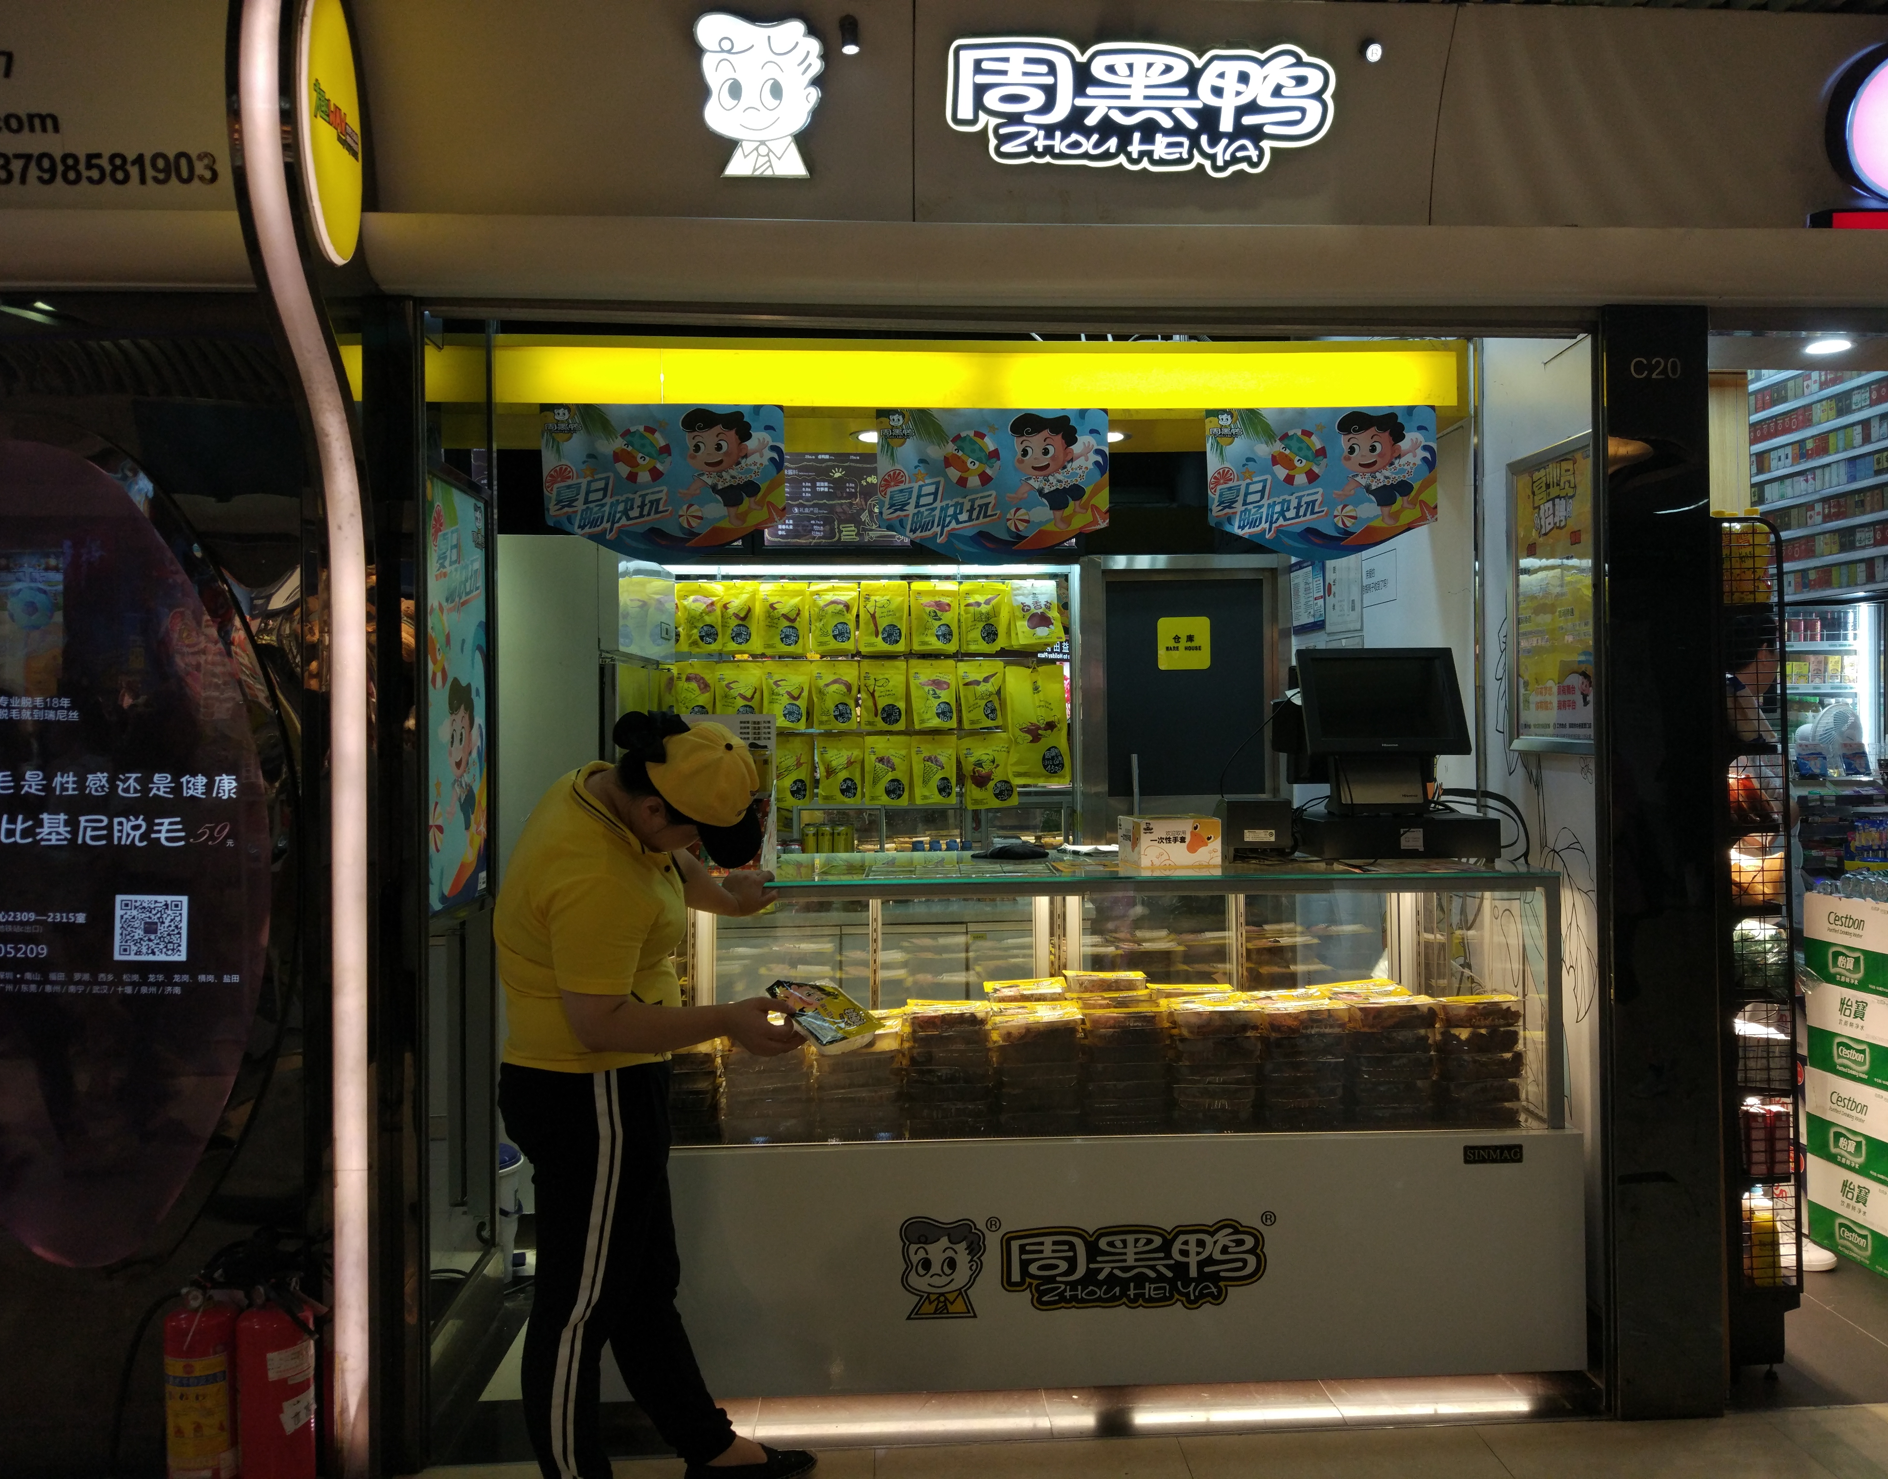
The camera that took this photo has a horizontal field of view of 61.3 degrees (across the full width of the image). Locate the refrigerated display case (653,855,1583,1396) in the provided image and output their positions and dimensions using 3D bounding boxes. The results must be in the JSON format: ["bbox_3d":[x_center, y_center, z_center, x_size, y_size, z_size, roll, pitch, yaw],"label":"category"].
[{"bbox_3d":[0.297,0.833,3.804,2.100,1.055,0.880,-1,0,-3],"label":"refrigerated display case"}]

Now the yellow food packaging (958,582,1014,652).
[{"bbox_3d":[0.139,-0.416,5.419,0.174,0.244,0.040,-1,0,-3],"label":"yellow food packaging"}]

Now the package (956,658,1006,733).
[{"bbox_3d":[0.122,-0.141,5.107,0.150,0.227,0.045,0,-1,-3],"label":"package"}]

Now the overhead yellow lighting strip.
[{"bbox_3d":[-0.051,-0.971,4.286,2.870,0.185,0.160,-1,0,-3],"label":"overhead yellow lighting strip"}]

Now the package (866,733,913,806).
[{"bbox_3d":[-0.176,0.097,5.090,0.142,0.221,0.045,0,-1,-3],"label":"package"}]

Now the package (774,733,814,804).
[{"bbox_3d":[-0.487,0.093,5.072,0.143,0.228,0.045,0,-1,-3],"label":"package"}]

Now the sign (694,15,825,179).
[{"bbox_3d":[-0.327,-1.151,2.861,0.221,0.268,0.060,0,21,-3],"label":"sign"}]

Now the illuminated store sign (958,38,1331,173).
[{"bbox_3d":[0.353,-1.148,2.901,0.692,0.225,0.060,0,21,-3],"label":"illuminated store sign"}]

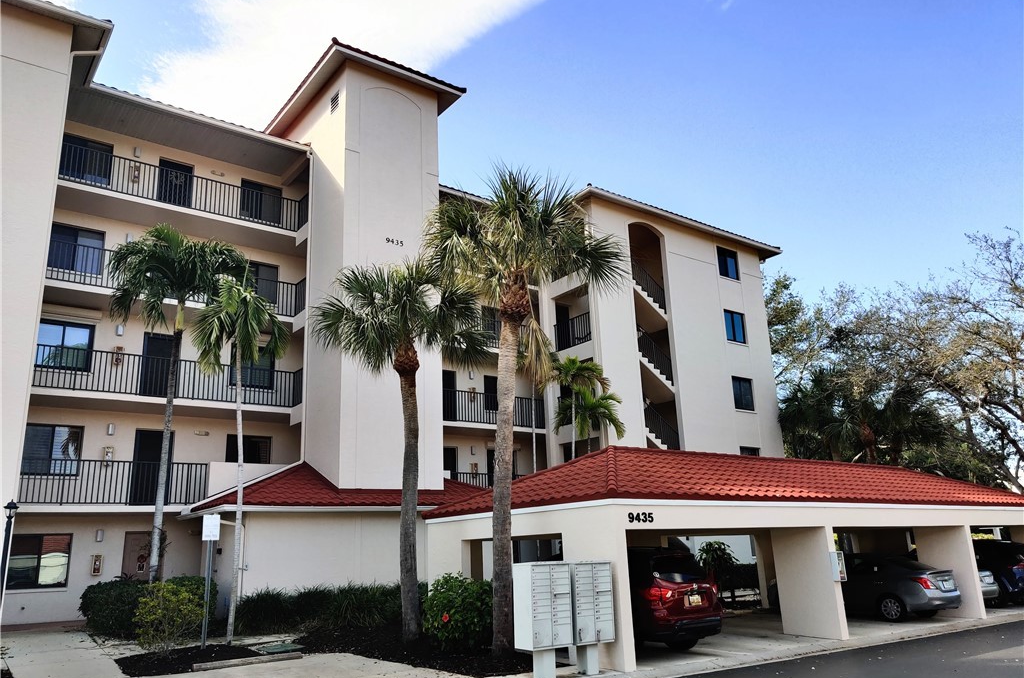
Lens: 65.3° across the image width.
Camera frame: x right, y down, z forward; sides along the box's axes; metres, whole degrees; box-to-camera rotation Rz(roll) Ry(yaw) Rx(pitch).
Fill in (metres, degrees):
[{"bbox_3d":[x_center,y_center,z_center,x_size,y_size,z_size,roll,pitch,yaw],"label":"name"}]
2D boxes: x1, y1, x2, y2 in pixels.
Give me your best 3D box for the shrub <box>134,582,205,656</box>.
[{"bbox_3d":[-5.878,4.775,13.725,1.220,1.190,1.200,9,-19,-37],"label":"shrub"}]

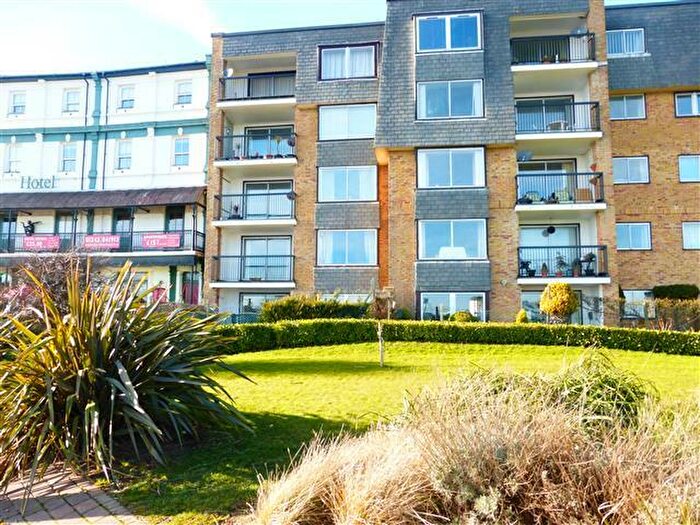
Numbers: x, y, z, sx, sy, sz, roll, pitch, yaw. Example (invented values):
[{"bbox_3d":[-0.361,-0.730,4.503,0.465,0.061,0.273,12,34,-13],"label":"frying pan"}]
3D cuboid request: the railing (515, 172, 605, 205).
[{"bbox_3d":[7.554,-2.608,17.656,3.012,1.116,0.505,0,-6,6],"label":"railing"}]

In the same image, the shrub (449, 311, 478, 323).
[{"bbox_3d":[3.344,1.768,14.300,0.884,0.707,0.840,0,-6,6],"label":"shrub"}]

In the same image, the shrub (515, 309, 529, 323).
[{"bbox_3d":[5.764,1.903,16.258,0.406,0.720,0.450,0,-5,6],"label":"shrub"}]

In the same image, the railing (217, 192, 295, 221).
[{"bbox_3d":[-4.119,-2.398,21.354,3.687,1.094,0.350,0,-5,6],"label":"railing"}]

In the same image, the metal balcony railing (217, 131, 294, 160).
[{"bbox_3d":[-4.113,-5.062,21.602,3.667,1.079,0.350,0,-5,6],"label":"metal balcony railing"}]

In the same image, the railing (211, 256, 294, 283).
[{"bbox_3d":[-4.019,0.311,20.627,3.551,1.088,0.505,0,-6,6],"label":"railing"}]

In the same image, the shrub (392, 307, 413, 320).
[{"bbox_3d":[1.623,1.762,15.000,0.680,0.804,0.646,0,-6,6],"label":"shrub"}]

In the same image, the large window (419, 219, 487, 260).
[{"bbox_3d":[3.676,-0.815,17.371,2.471,1.500,0.121,0,-6,6],"label":"large window"}]

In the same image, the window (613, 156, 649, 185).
[{"bbox_3d":[11.000,-3.599,19.033,1.308,1.092,0.121,0,-6,6],"label":"window"}]

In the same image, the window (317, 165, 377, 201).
[{"bbox_3d":[-0.093,-3.279,20.438,2.528,1.562,0.120,0,-5,6],"label":"window"}]

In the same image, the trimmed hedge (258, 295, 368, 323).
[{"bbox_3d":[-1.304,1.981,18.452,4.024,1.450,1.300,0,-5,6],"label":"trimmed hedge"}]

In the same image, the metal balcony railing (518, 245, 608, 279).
[{"bbox_3d":[7.543,0.005,17.395,3.025,1.134,0.505,0,-6,6],"label":"metal balcony railing"}]

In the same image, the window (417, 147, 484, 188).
[{"bbox_3d":[3.683,-3.428,17.632,2.471,1.500,0.121,0,-6,6],"label":"window"}]

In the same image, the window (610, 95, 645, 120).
[{"bbox_3d":[11.394,-6.386,19.939,1.509,1.119,0.120,0,-5,6],"label":"window"}]

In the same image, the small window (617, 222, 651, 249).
[{"bbox_3d":[10.993,-0.986,18.772,1.308,1.092,0.121,0,-6,6],"label":"small window"}]

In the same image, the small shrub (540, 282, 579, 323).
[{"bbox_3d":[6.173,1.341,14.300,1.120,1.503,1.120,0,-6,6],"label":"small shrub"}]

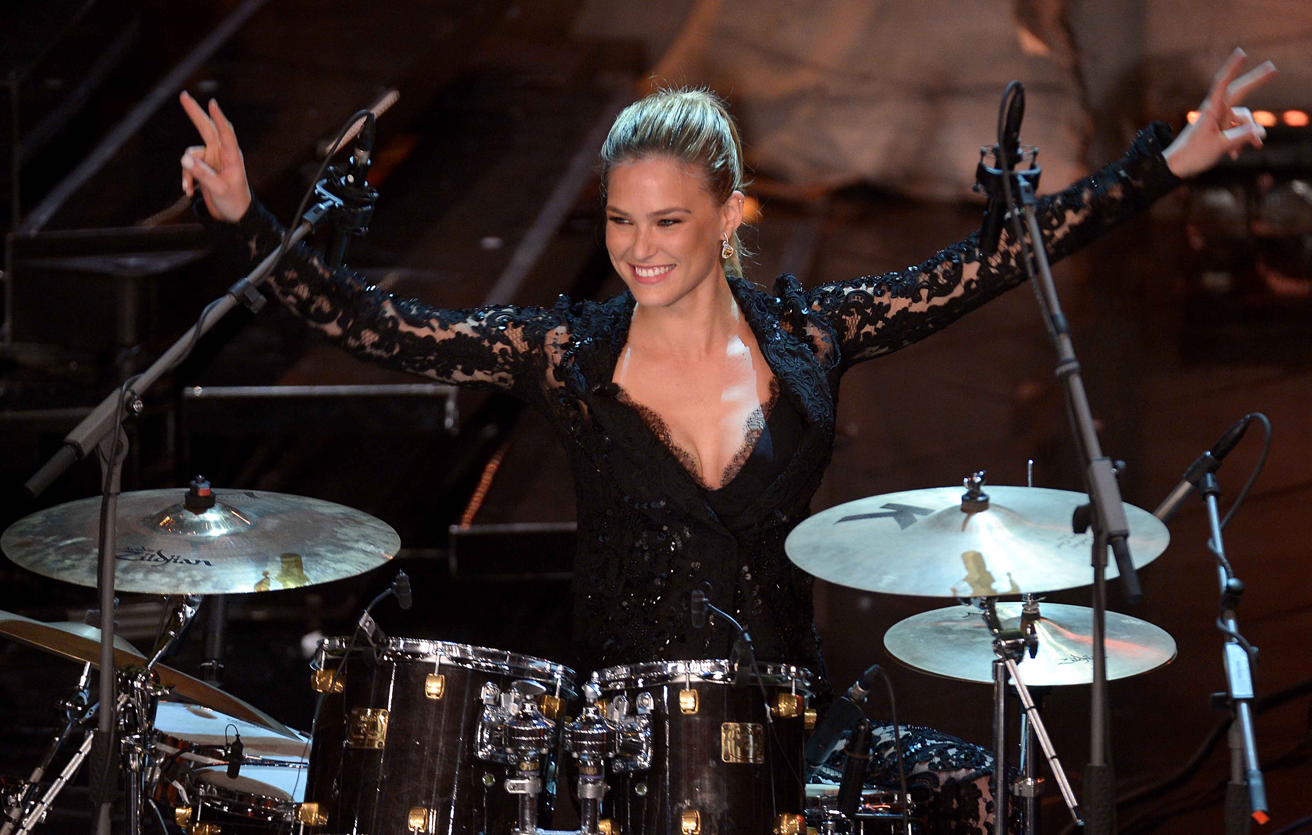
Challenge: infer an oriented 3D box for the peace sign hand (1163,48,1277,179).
[{"bbox_3d":[0.699,-0.372,17.950,0.100,0.180,0.080,19,16,-44],"label":"peace sign hand"}]

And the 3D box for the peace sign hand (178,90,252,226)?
[{"bbox_3d":[-0.542,-0.320,17.900,0.090,0.180,0.080,-2,19,39],"label":"peace sign hand"}]

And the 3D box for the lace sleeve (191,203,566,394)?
[{"bbox_3d":[-0.340,-0.148,17.950,0.450,0.240,0.200,2,16,6],"label":"lace sleeve"}]

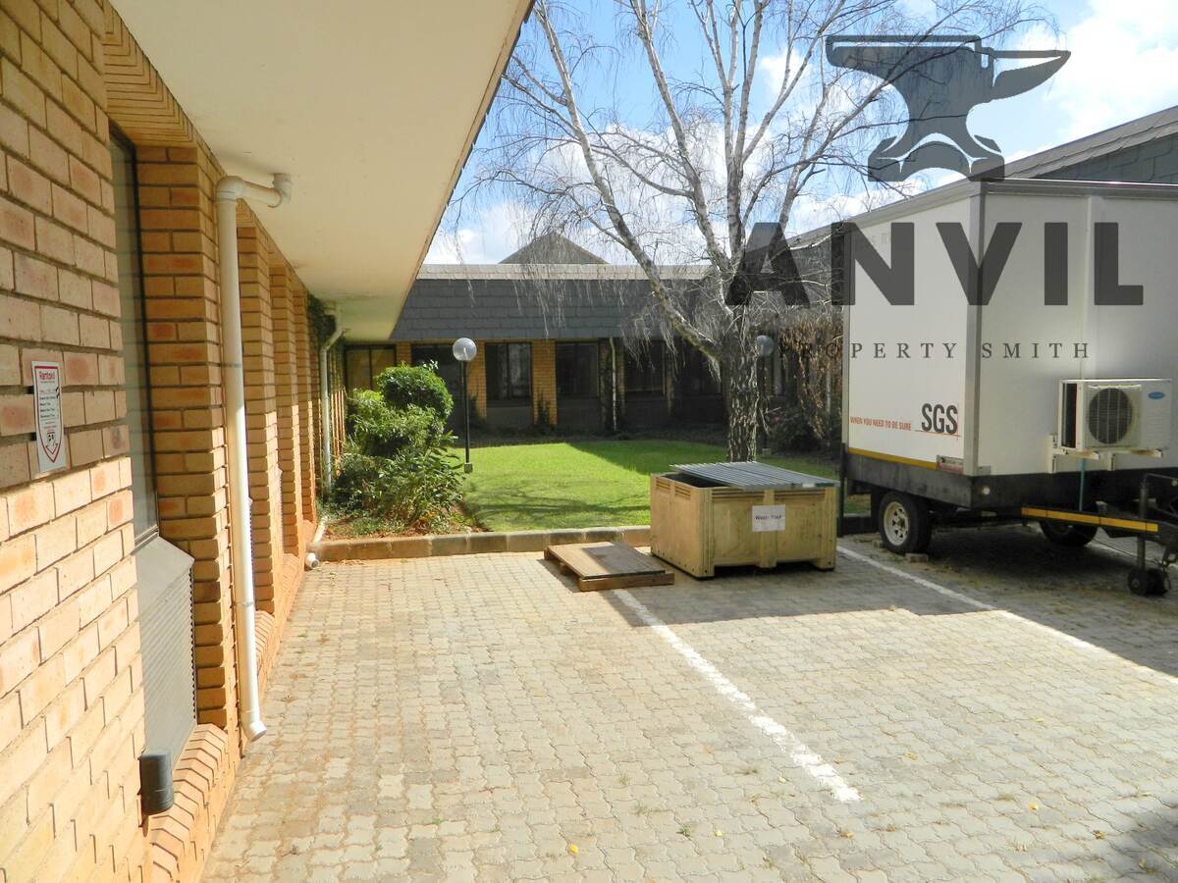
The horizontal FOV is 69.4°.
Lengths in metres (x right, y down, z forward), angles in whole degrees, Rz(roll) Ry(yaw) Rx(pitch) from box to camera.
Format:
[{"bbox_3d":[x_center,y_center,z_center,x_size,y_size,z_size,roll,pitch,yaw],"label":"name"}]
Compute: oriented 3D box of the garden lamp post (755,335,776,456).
[{"bbox_3d":[3.173,-0.815,15.228,0.370,2.130,0.370,-2,4,-14],"label":"garden lamp post"}]

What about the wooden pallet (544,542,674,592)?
[{"bbox_3d":[0.143,1.047,7.205,0.760,0.120,1.260,-2,4,-14],"label":"wooden pallet"}]

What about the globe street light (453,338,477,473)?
[{"bbox_3d":[-1.941,-0.562,13.349,0.380,2.120,0.380,-2,4,-14],"label":"globe street light"}]

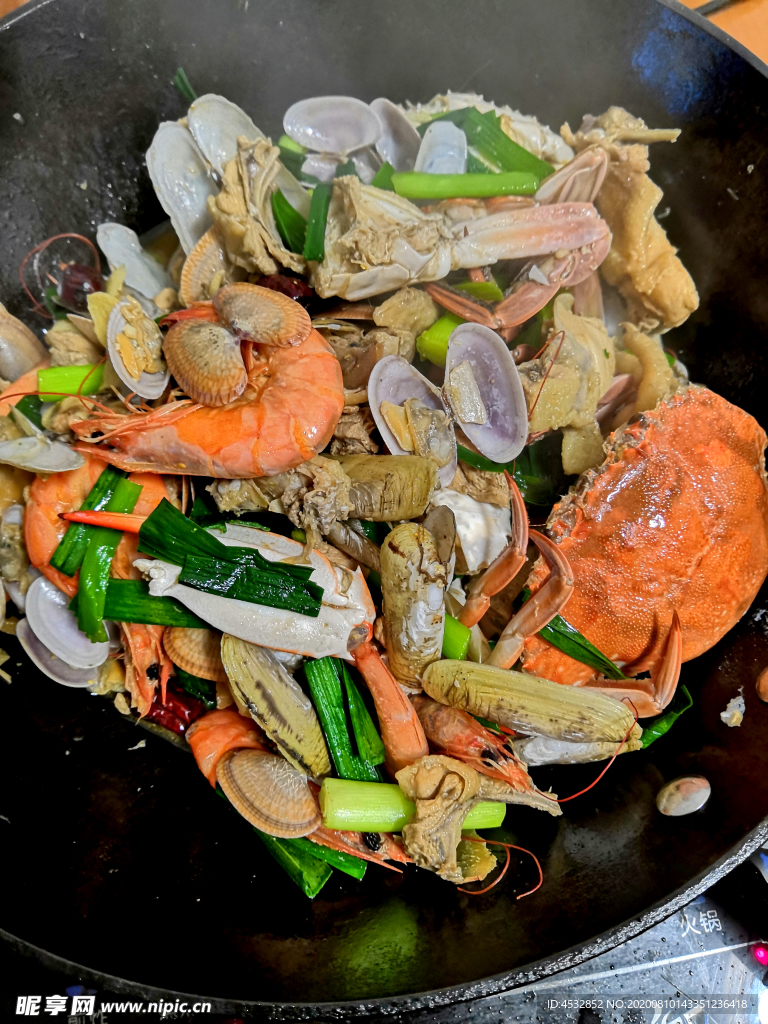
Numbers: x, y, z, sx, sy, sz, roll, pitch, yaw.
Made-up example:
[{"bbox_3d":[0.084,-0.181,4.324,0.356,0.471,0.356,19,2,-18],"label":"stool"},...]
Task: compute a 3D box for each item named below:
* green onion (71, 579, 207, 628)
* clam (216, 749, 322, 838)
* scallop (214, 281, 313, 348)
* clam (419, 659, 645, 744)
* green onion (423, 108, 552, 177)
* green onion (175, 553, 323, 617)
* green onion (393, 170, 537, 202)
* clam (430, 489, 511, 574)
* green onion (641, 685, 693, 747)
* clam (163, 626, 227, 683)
[{"bbox_3d":[-0.080,0.033,0.264,0.050,0.005,0.013,7,71,5],"label":"green onion"},{"bbox_3d":[-0.033,0.082,0.232,0.032,0.011,0.022,34,84,7],"label":"clam"},{"bbox_3d":[-0.044,-0.071,0.286,0.036,0.011,0.021,21,74,6],"label":"scallop"},{"bbox_3d":[0.044,0.058,0.238,0.066,0.013,0.017,12,76,3],"label":"clam"},{"bbox_3d":[0.040,-0.141,0.307,0.052,0.011,0.025,14,84,1],"label":"green onion"},{"bbox_3d":[-0.043,0.023,0.255,0.047,0.005,0.011,12,80,5],"label":"green onion"},{"bbox_3d":[0.030,-0.123,0.300,0.055,0.009,0.010,1,70,3],"label":"green onion"},{"bbox_3d":[0.029,0.007,0.269,0.028,0.013,0.028,24,77,-1],"label":"clam"},{"bbox_3d":[0.078,0.059,0.226,0.025,0.008,0.008,-39,73,-11],"label":"green onion"},{"bbox_3d":[-0.058,0.045,0.259,0.030,0.011,0.024,23,73,10],"label":"clam"}]

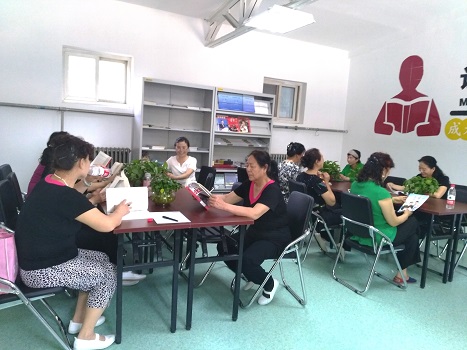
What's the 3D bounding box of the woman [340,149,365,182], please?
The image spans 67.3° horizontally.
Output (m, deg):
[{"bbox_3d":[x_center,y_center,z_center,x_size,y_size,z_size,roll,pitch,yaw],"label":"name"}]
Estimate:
[{"bbox_3d":[1.890,0.222,5.657,0.774,1.241,0.516,-1,7,-33],"label":"woman"}]

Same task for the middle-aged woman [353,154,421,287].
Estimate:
[{"bbox_3d":[1.491,0.426,3.418,0.710,1.270,0.470,1,6,-19],"label":"middle-aged woman"}]

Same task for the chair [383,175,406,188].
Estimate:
[{"bbox_3d":[2.227,0.471,5.257,0.536,0.873,0.457,0,7,-27],"label":"chair"}]

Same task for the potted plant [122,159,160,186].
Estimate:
[{"bbox_3d":[-1.031,-0.012,3.923,0.370,0.340,0.360,-1,6,-33],"label":"potted plant"}]

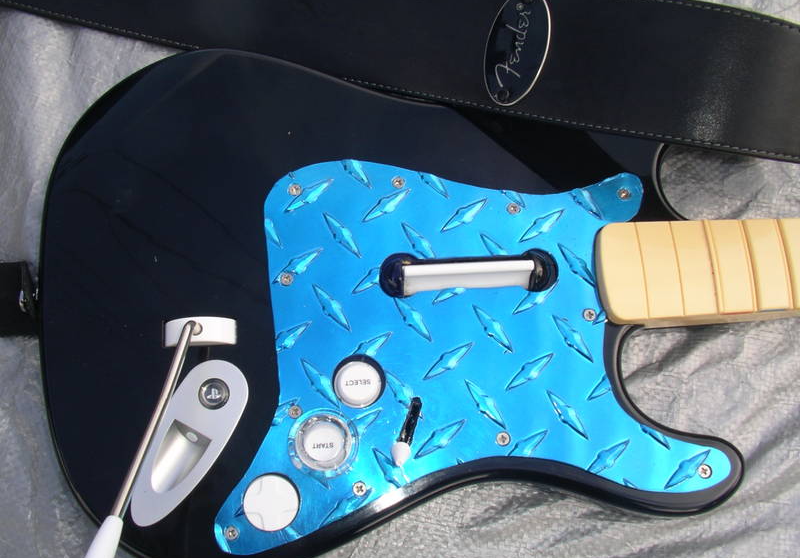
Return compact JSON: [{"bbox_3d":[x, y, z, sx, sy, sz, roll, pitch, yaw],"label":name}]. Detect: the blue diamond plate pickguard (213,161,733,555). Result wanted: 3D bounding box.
[{"bbox_3d":[0.027,0.024,0.397,0.231,0.005,0.179,-5,76,-4],"label":"blue diamond plate pickguard"}]

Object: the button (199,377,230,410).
[{"bbox_3d":[-0.083,0.052,0.383,0.014,0.004,0.014,-5,76,-4],"label":"button"}]

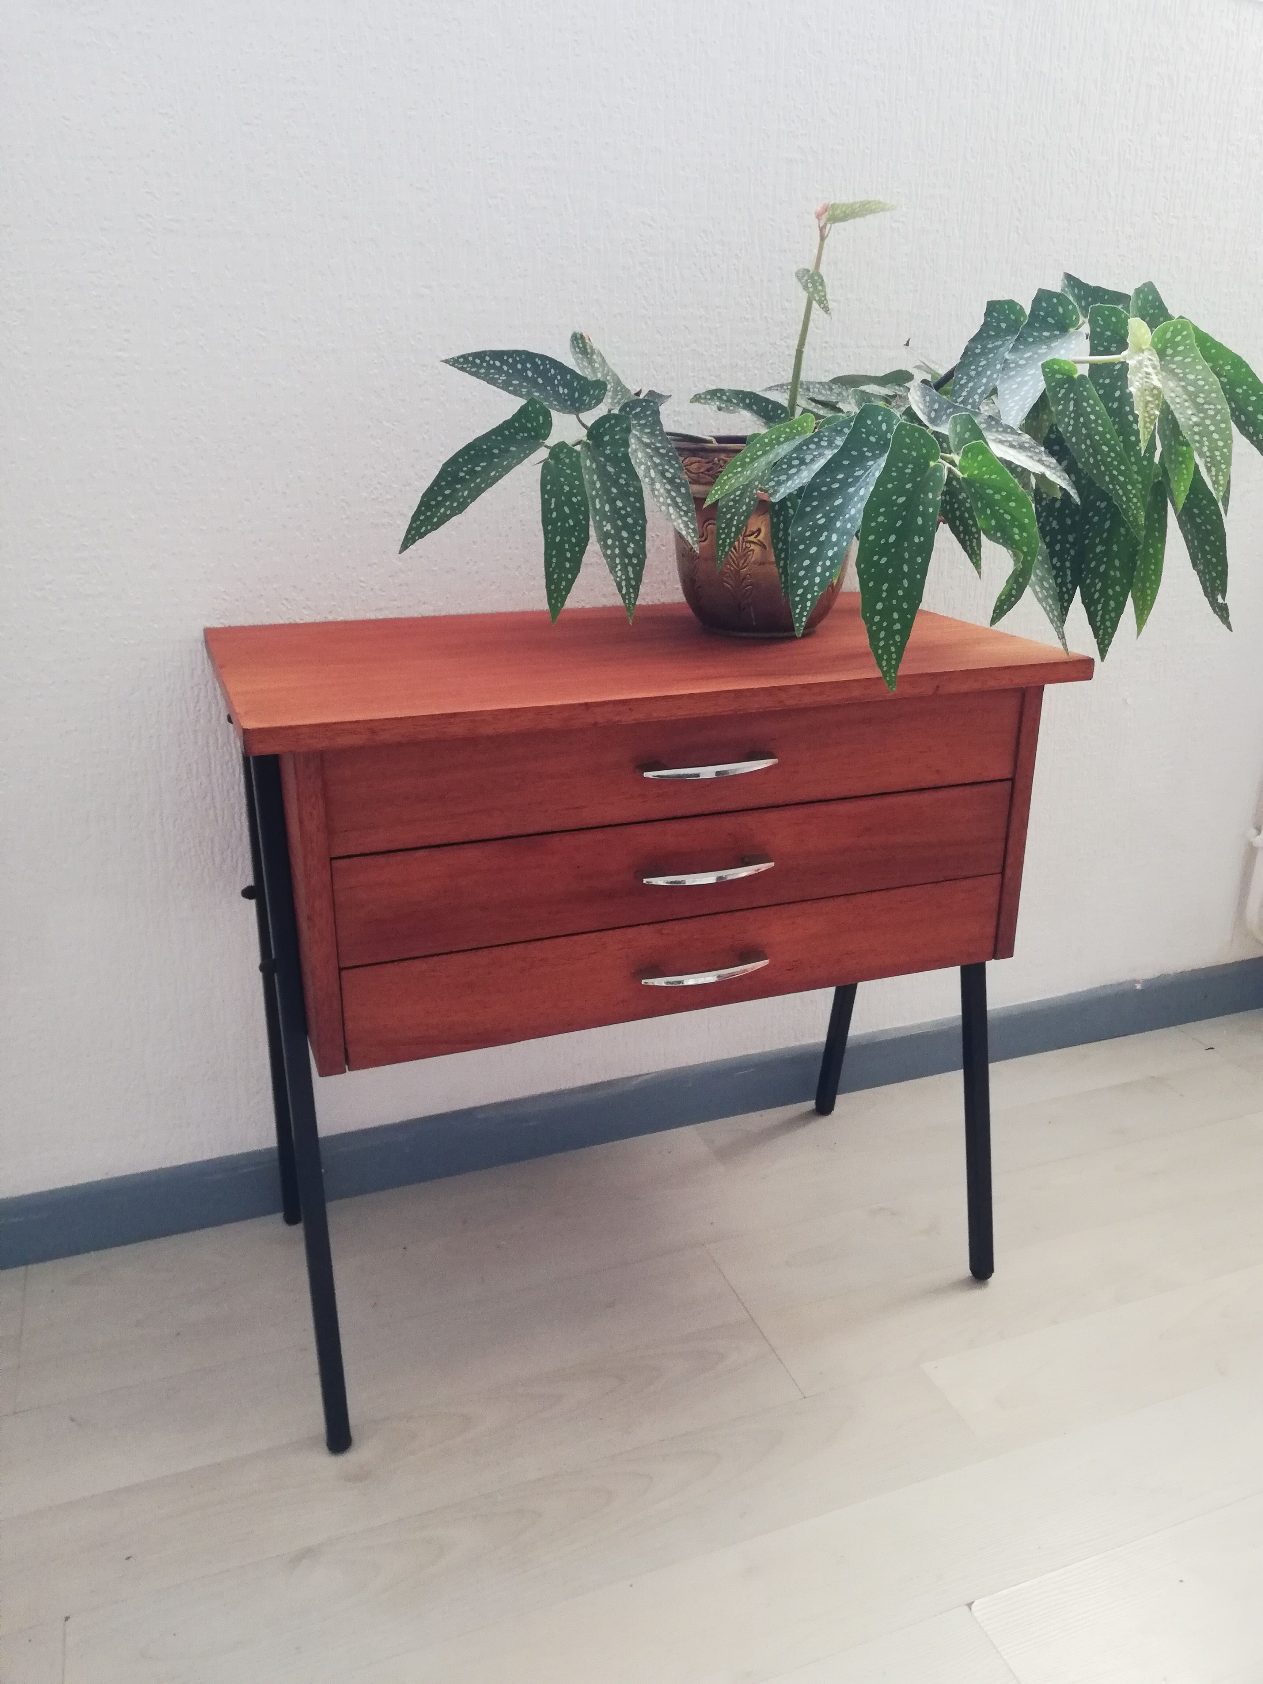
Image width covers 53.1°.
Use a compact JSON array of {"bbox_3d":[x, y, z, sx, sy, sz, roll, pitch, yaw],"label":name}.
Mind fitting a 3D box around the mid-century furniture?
[{"bbox_3d":[-0.002,0.109,1.058,0.595,0.553,0.338,-7,21,-20],"label":"mid-century furniture"}]

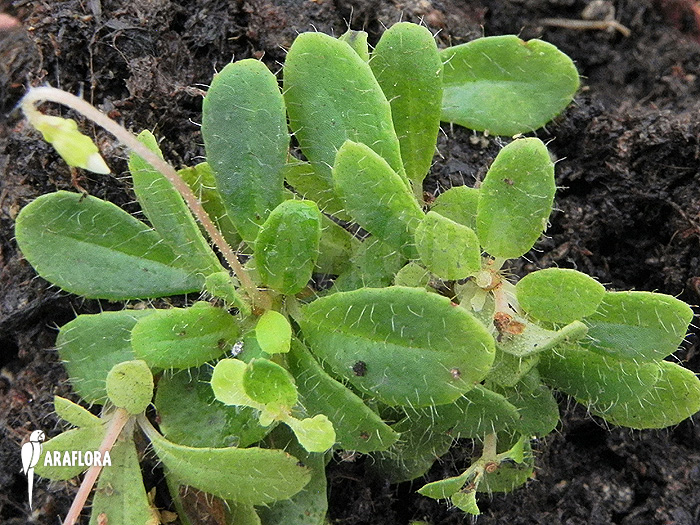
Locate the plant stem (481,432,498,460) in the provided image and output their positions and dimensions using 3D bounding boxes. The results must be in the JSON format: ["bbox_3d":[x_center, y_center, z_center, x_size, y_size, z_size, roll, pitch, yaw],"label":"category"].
[{"bbox_3d":[0.032,0.042,0.270,0.003,0.003,0.008,8,47,0],"label":"plant stem"}]

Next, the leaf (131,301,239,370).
[{"bbox_3d":[-0.042,0.018,0.295,0.027,0.004,0.016,-7,66,-11],"label":"leaf"}]

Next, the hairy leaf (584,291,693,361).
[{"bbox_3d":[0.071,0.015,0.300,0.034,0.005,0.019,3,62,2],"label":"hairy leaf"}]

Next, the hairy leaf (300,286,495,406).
[{"bbox_3d":[0.011,0.018,0.269,0.046,0.008,0.023,12,69,7],"label":"hairy leaf"}]

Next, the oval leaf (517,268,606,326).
[{"bbox_3d":[0.048,0.007,0.267,0.020,0.004,0.013,-6,69,8],"label":"oval leaf"}]

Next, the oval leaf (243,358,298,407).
[{"bbox_3d":[-0.019,0.029,0.281,0.013,0.003,0.010,29,72,-4],"label":"oval leaf"}]

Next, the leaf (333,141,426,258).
[{"bbox_3d":[0.007,-0.015,0.276,0.015,0.005,0.030,-31,95,7],"label":"leaf"}]

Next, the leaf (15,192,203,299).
[{"bbox_3d":[-0.057,-0.003,0.281,0.048,0.008,0.020,15,68,3],"label":"leaf"}]

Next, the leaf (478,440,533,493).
[{"bbox_3d":[0.038,0.050,0.284,0.013,0.005,0.012,-34,45,27],"label":"leaf"}]

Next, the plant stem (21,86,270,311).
[{"bbox_3d":[-0.051,-0.015,0.299,0.062,0.057,0.018,17,52,14],"label":"plant stem"}]

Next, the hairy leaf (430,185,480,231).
[{"bbox_3d":[0.029,-0.014,0.317,0.015,0.004,0.014,7,66,8],"label":"hairy leaf"}]

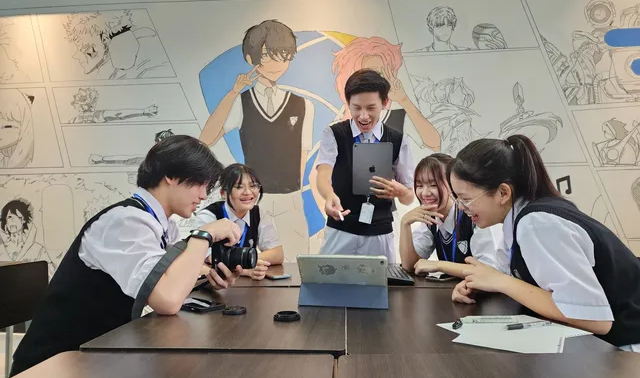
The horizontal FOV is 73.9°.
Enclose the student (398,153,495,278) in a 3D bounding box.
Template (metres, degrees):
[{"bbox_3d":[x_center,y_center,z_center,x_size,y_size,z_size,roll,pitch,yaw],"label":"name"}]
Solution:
[{"bbox_3d":[0.532,0.477,1.685,0.470,1.231,0.600,-1,-2,27],"label":"student"}]

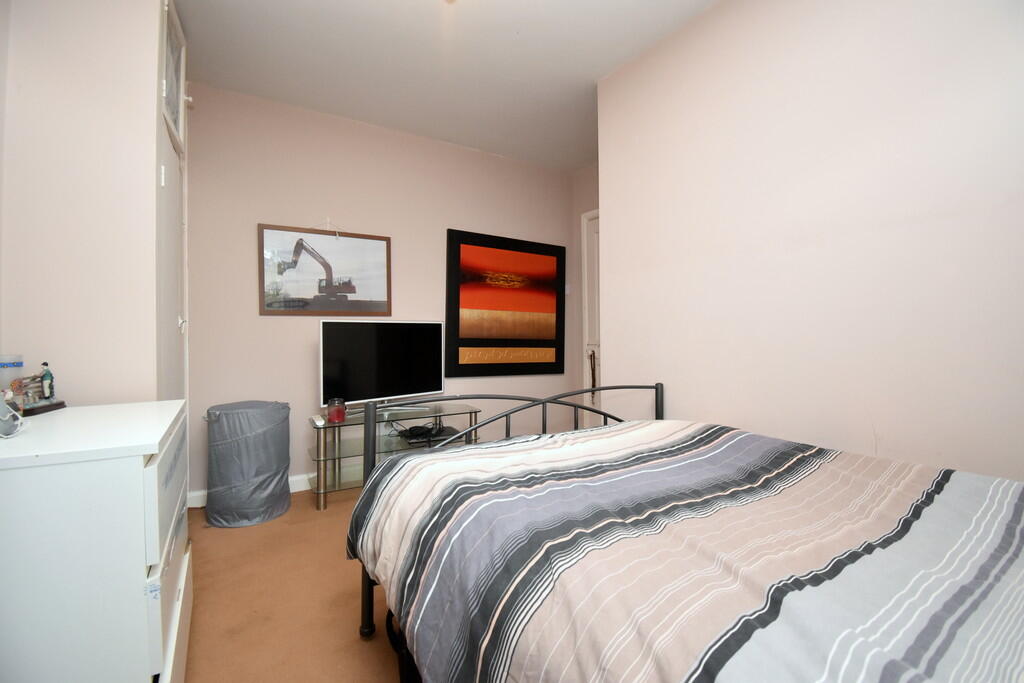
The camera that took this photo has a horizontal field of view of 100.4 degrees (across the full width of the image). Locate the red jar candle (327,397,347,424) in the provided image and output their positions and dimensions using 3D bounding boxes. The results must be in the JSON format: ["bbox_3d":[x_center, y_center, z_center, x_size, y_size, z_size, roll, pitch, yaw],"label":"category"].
[{"bbox_3d":[-1.047,0.417,2.551,0.100,0.138,0.100,-1,0,-30],"label":"red jar candle"}]

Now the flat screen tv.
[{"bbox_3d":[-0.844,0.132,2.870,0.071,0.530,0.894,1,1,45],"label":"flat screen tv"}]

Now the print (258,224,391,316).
[{"bbox_3d":[-1.192,-0.445,2.797,0.803,0.558,0.025,0,1,-32],"label":"print"}]

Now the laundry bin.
[{"bbox_3d":[-1.466,0.659,2.392,0.400,0.596,0.400,0,1,-32],"label":"laundry bin"}]

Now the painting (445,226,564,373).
[{"bbox_3d":[-0.020,-0.284,3.528,1.131,1.131,0.035,0,1,-32],"label":"painting"}]

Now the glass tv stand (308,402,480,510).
[{"bbox_3d":[-0.743,0.715,2.802,1.055,0.481,0.364,0,1,-32],"label":"glass tv stand"}]

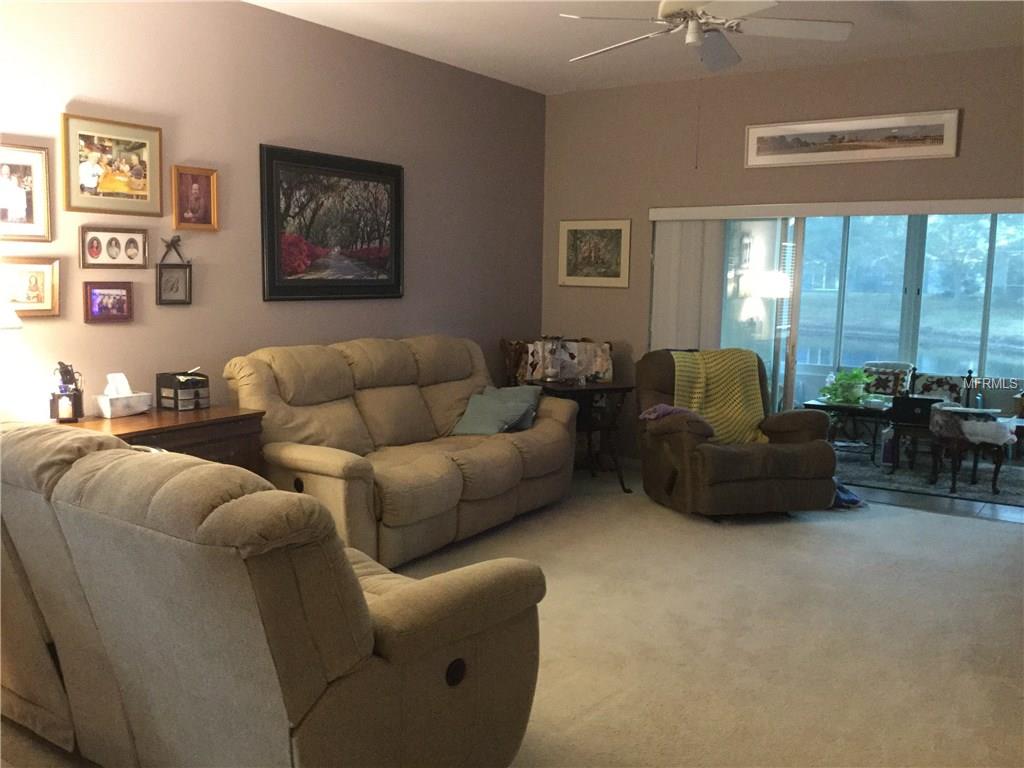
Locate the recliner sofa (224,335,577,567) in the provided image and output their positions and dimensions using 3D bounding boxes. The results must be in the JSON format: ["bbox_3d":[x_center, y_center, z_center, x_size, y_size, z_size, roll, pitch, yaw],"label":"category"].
[{"bbox_3d":[-0.563,0.310,5.539,0.960,1.090,2.140,6,9,34],"label":"recliner sofa"}]

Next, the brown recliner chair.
[{"bbox_3d":[1.547,0.300,6.394,1.020,1.020,0.960,-1,8,-18],"label":"brown recliner chair"}]

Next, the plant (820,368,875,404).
[{"bbox_3d":[2.890,0.021,7.900,0.430,0.310,0.410,6,9,33],"label":"plant"}]

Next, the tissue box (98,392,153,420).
[{"bbox_3d":[-1.894,0.098,4.479,0.115,0.100,0.250,4,8,24],"label":"tissue box"}]

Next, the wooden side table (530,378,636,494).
[{"bbox_3d":[0.512,0.371,6.659,0.566,0.730,0.500,-2,8,-21],"label":"wooden side table"}]

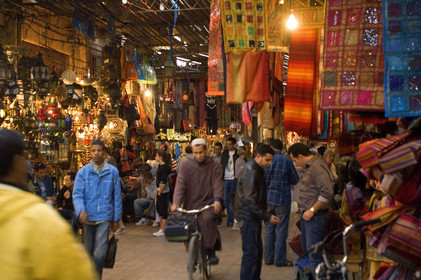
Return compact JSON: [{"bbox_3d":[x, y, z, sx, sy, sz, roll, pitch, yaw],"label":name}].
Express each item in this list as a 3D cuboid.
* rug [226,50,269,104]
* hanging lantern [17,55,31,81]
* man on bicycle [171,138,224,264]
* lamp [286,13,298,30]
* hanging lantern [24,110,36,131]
[{"bbox_3d":[0.438,-0.741,7.200,0.540,0.640,0.100,0,0,11],"label":"rug"},{"bbox_3d":[-2.770,-1.074,9.000,0.210,0.390,0.210,0,0,-22],"label":"hanging lantern"},{"bbox_3d":[-0.149,0.703,6.950,0.630,1.460,0.800,0,0,7],"label":"man on bicycle"},{"bbox_3d":[0.675,-0.975,5.000,0.090,0.140,0.090,0,0,0],"label":"lamp"},{"bbox_3d":[-2.785,-0.302,9.400,0.190,0.310,0.190,0,0,-22],"label":"hanging lantern"}]

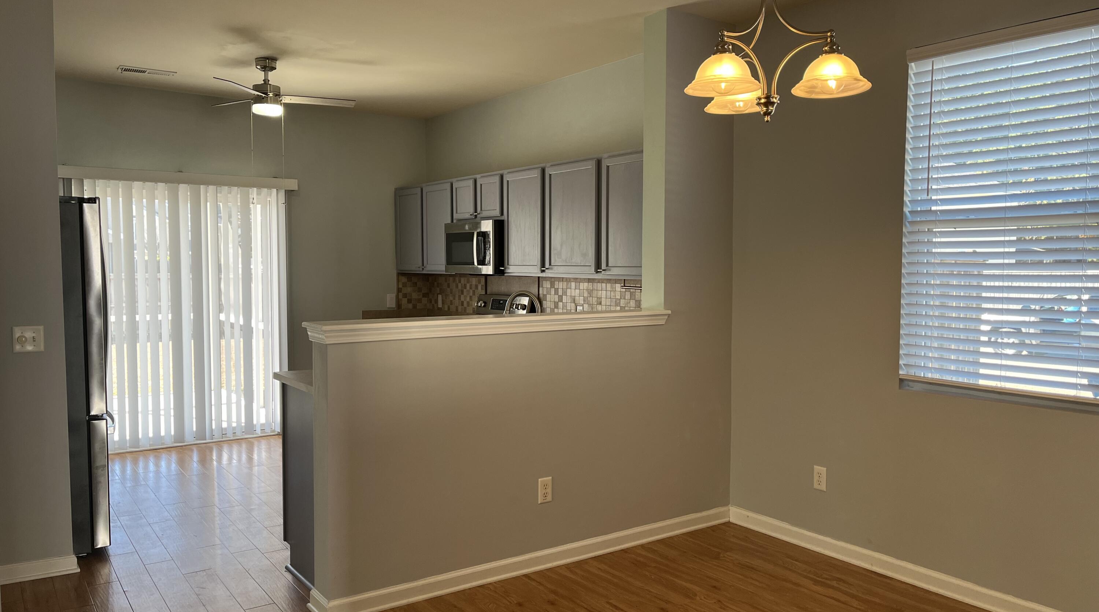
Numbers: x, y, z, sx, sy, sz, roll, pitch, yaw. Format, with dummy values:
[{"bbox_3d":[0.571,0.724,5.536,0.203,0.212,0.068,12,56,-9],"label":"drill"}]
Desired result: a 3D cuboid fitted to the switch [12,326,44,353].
[{"bbox_3d":[-2.363,0.153,3.746,0.118,0.117,0.020,-2,4,-36],"label":"switch"}]

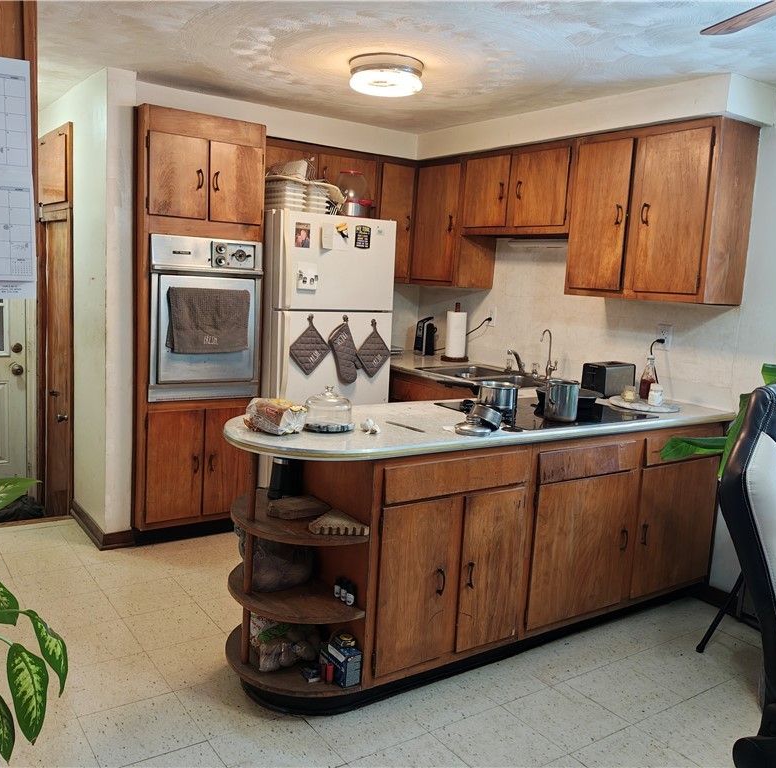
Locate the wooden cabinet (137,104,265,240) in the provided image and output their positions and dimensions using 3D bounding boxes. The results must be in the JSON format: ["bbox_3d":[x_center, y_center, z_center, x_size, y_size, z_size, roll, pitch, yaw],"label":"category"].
[{"bbox_3d":[-1.028,-1.036,3.784,0.601,0.578,0.585,-2,10,-35],"label":"wooden cabinet"}]

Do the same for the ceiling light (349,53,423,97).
[{"bbox_3d":[-0.006,-1.283,3.081,0.312,0.098,0.312,3,8,0],"label":"ceiling light"}]

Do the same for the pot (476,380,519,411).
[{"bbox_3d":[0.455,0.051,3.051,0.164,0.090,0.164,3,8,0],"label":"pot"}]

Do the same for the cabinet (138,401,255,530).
[{"bbox_3d":[-1.119,0.368,4.066,0.625,0.665,0.580,-3,10,-35],"label":"cabinet"}]

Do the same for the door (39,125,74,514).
[{"bbox_3d":[-2.012,-0.301,4.463,0.050,2.365,0.900,-2,10,-35],"label":"door"}]

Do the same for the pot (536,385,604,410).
[{"bbox_3d":[0.787,0.064,3.215,0.290,0.055,0.290,3,8,0],"label":"pot"}]

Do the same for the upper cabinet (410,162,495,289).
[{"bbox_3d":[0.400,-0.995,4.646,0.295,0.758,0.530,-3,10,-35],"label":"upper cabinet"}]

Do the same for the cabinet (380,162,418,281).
[{"bbox_3d":[-0.032,-1.022,4.704,0.310,0.751,0.295,-2,10,-35],"label":"cabinet"}]

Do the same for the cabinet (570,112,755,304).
[{"bbox_3d":[1.225,-0.768,3.410,0.306,0.751,0.760,-2,10,-35],"label":"cabinet"}]

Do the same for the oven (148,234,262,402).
[{"bbox_3d":[-1.044,-0.356,3.936,0.593,0.812,0.555,-3,10,-35],"label":"oven"}]

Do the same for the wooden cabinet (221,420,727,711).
[{"bbox_3d":[0.426,0.571,3.014,2.250,0.885,0.655,-3,10,-35],"label":"wooden cabinet"}]

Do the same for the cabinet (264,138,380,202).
[{"bbox_3d":[-0.488,-1.219,4.407,0.867,0.358,0.300,-3,10,-35],"label":"cabinet"}]

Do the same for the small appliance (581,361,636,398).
[{"bbox_3d":[1.100,-0.033,3.693,0.240,0.158,0.147,-3,11,-38],"label":"small appliance"}]

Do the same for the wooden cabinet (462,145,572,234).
[{"bbox_3d":[0.781,-1.032,4.032,0.306,0.452,0.828,-2,10,-35],"label":"wooden cabinet"}]

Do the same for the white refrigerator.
[{"bbox_3d":[-0.471,-0.077,4.278,0.720,1.735,0.680,-2,10,-35],"label":"white refrigerator"}]

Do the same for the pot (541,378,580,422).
[{"bbox_3d":[0.667,0.067,2.869,0.128,0.147,0.155,8,10,30],"label":"pot"}]

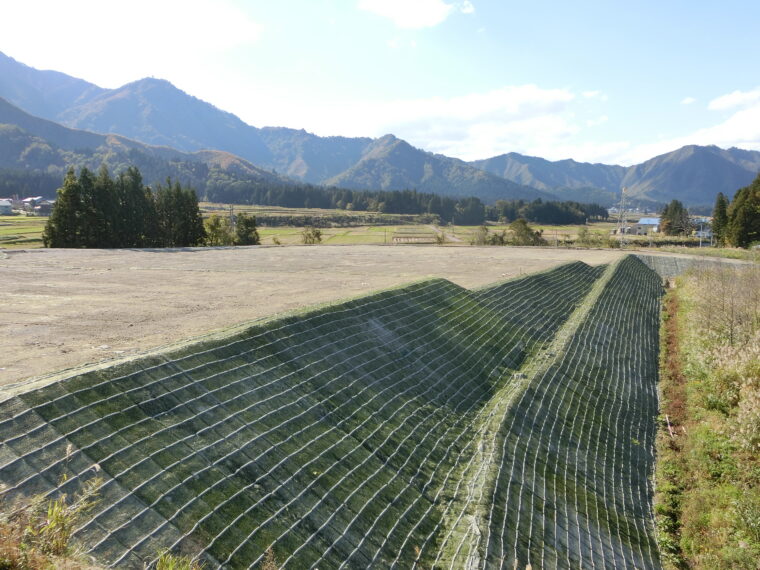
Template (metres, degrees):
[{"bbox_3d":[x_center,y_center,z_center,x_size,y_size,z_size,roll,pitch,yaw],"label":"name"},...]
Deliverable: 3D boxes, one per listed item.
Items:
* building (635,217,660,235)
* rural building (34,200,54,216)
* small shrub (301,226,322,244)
[{"bbox_3d":[107.335,-23.630,255.000,11.000,7.400,8.000,4,9,24],"label":"building"},{"bbox_3d":[-173.371,-39.650,330.000,11.000,8.300,8.500,-3,8,-18],"label":"rural building"},{"bbox_3d":[-13.125,-9.389,122.000,4.100,3.600,3.800,0,8,0],"label":"small shrub"}]

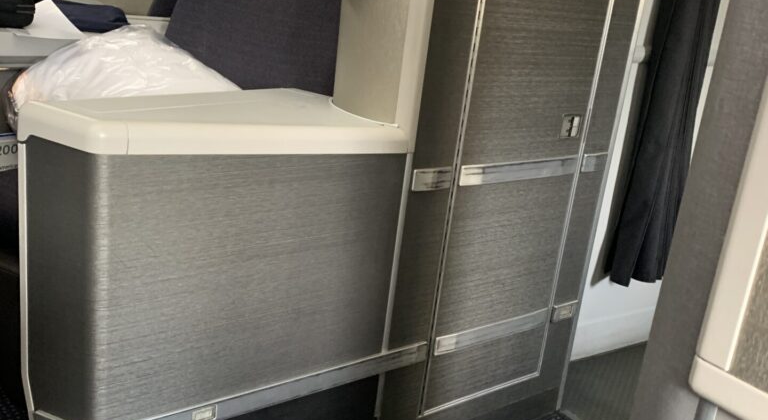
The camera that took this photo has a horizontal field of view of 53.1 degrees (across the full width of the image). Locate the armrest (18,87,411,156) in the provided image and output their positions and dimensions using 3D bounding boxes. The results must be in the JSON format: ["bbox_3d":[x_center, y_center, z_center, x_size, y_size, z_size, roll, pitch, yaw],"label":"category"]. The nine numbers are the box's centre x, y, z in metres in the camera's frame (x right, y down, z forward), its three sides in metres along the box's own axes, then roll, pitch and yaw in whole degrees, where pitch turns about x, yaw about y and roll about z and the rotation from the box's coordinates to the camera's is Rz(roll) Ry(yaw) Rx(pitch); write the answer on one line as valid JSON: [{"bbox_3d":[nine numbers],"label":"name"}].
[{"bbox_3d":[-0.257,-0.133,1.106,0.554,0.064,0.290,-7,22,-38],"label":"armrest"}]

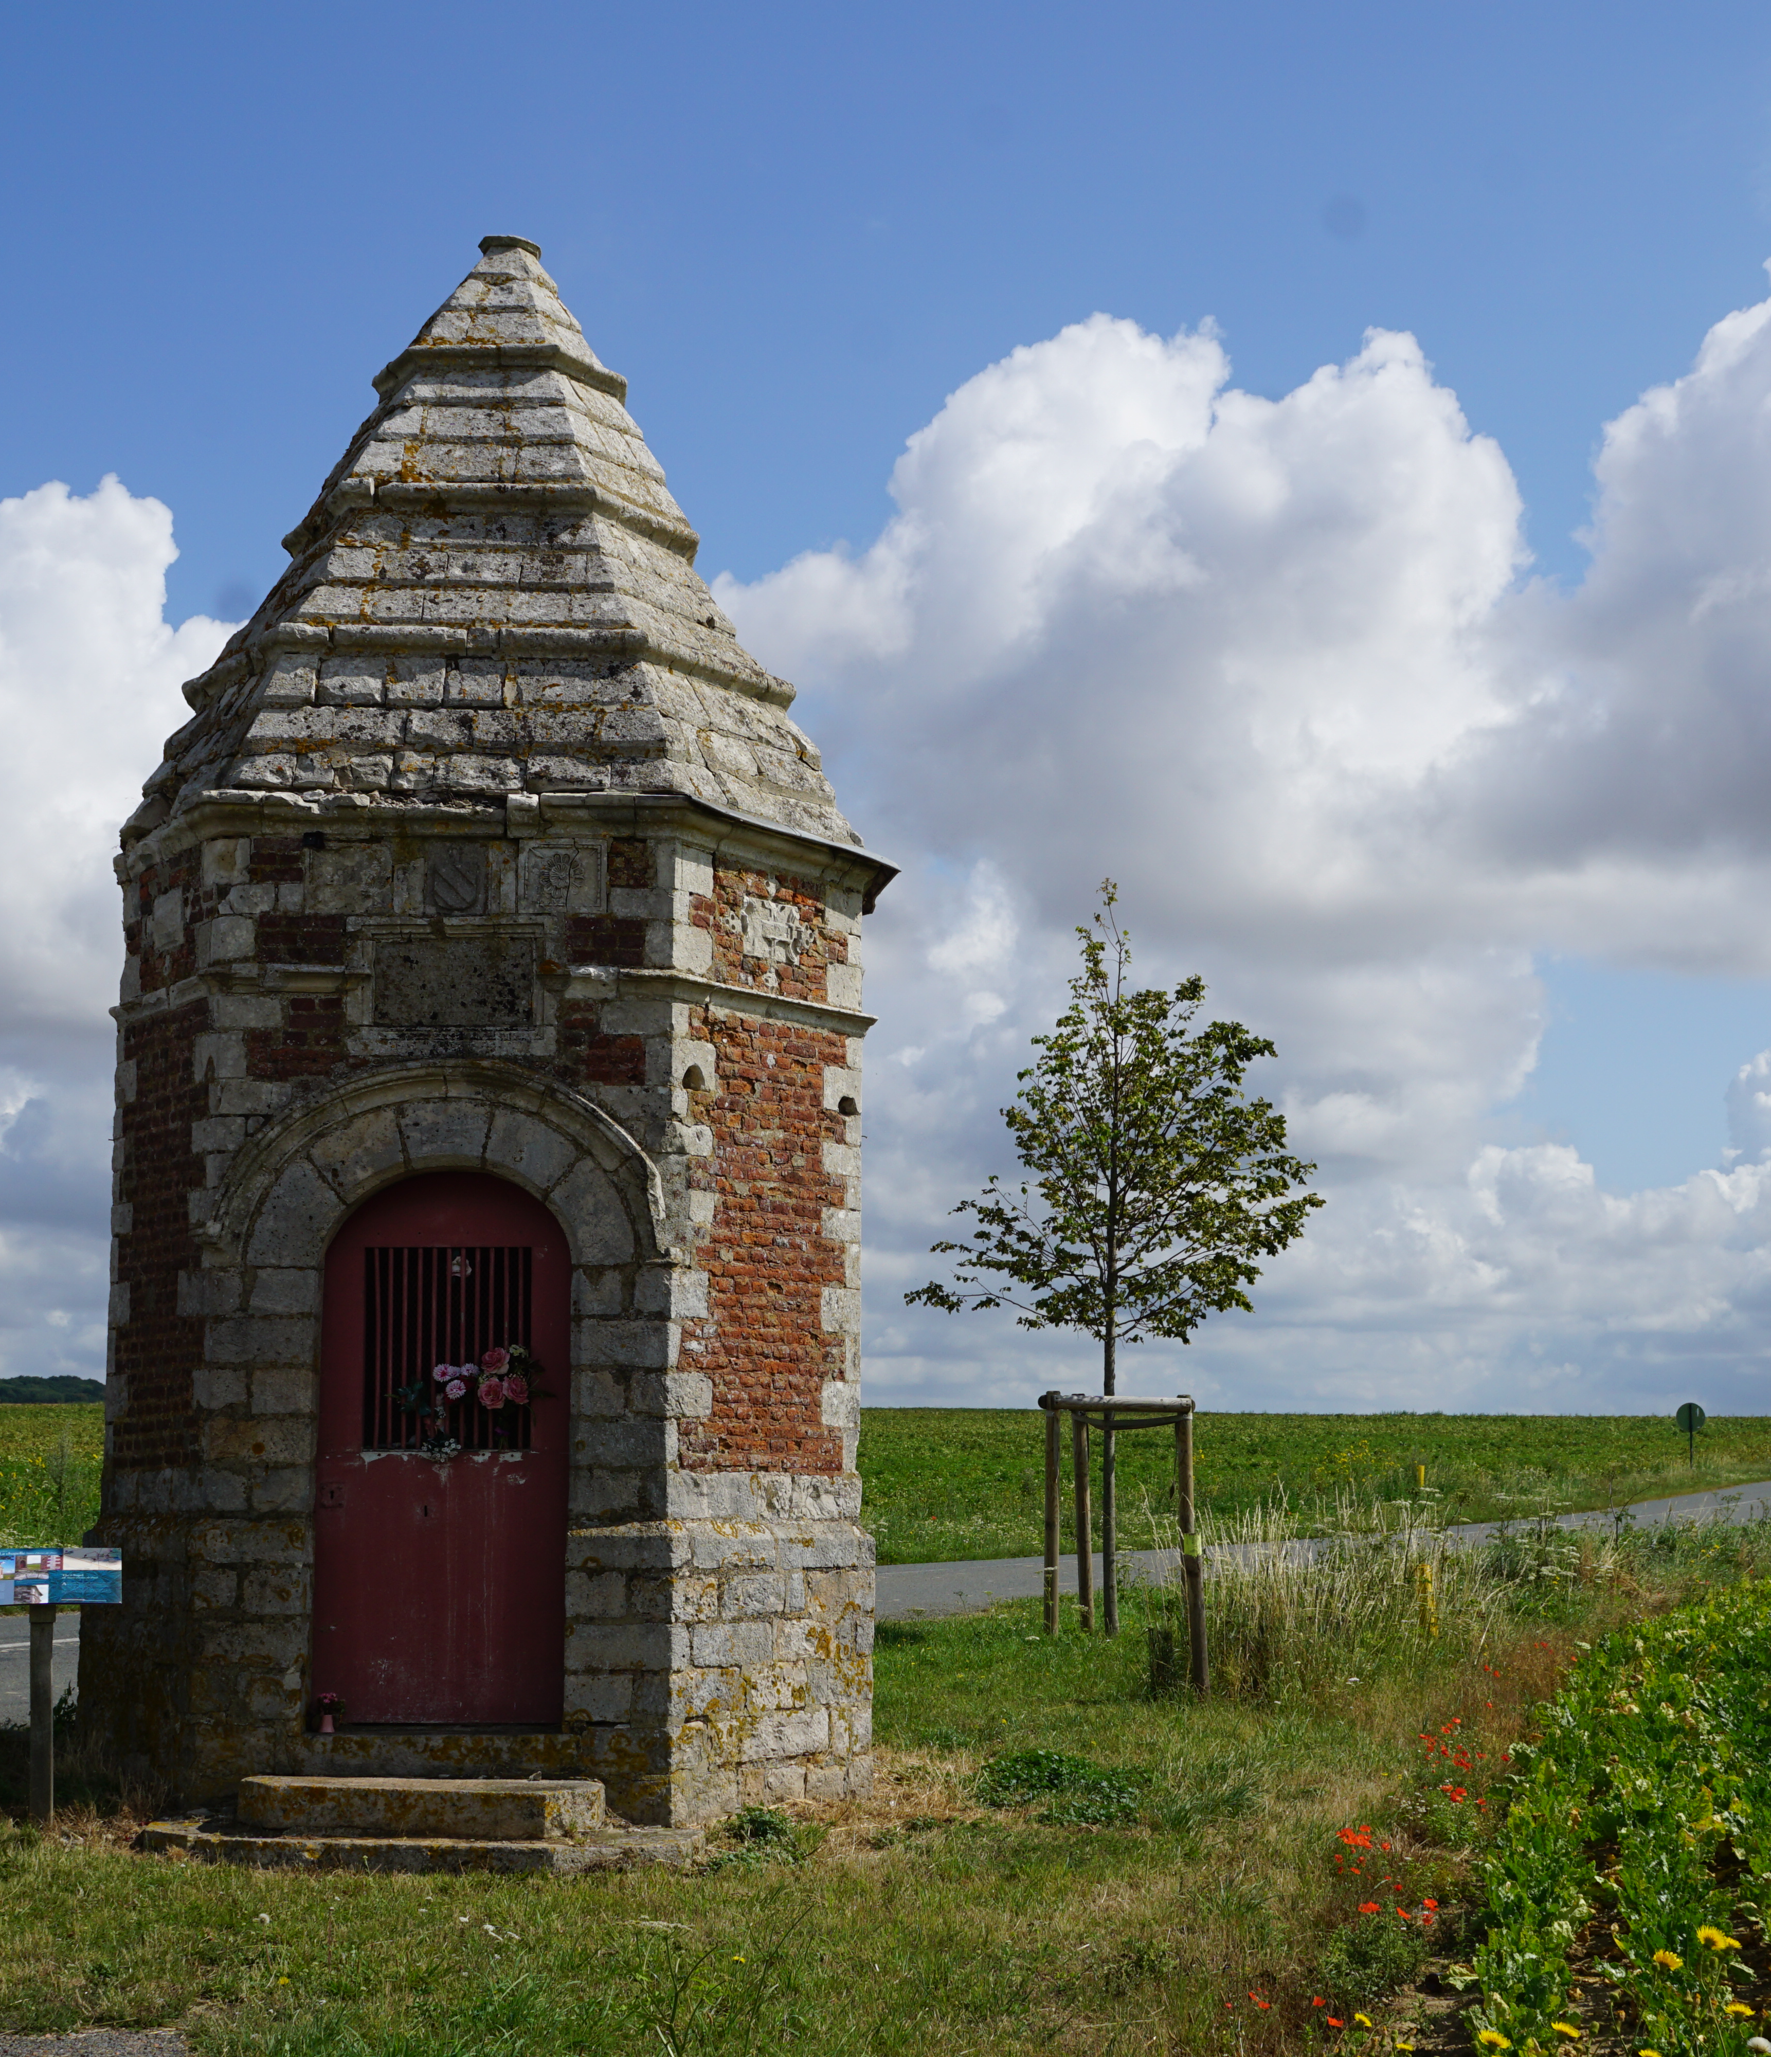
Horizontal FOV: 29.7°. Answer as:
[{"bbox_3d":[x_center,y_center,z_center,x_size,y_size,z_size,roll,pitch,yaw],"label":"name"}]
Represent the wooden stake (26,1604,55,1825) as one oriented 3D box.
[{"bbox_3d":[-3.215,2.618,12.738,0.090,0.831,0.090,-1,-7,-14],"label":"wooden stake"}]

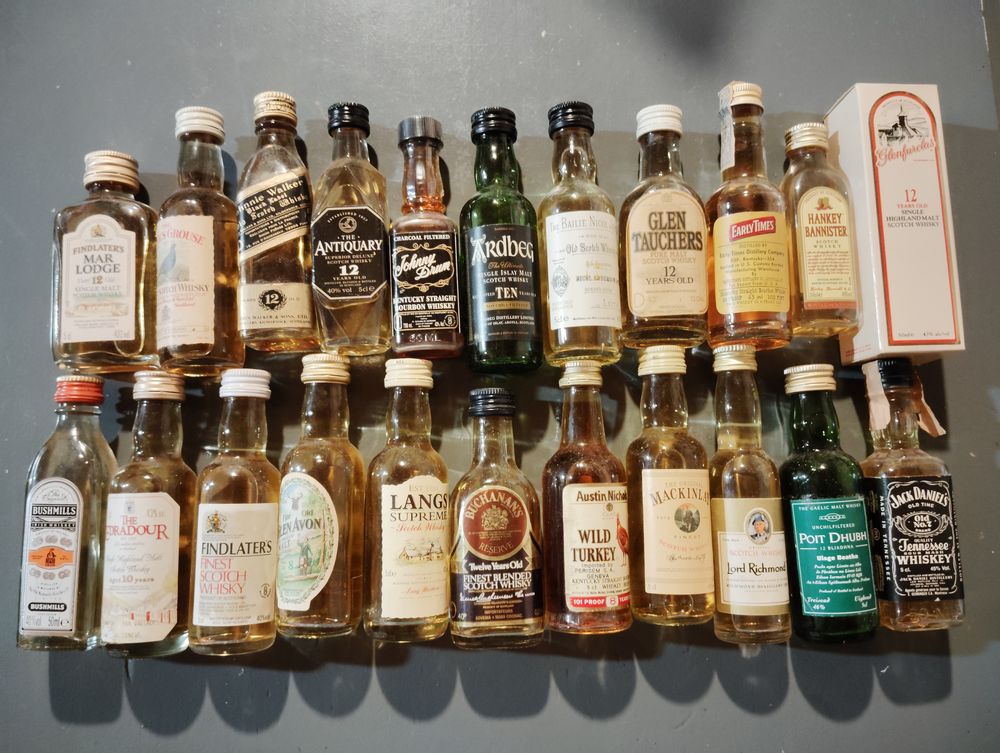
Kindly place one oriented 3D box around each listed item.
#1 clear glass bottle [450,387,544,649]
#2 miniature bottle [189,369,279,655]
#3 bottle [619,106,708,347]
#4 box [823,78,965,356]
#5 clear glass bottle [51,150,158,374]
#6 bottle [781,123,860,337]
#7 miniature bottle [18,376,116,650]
[{"bbox_3d":[-0.002,0.059,0.347,0.038,0.030,0.106,-1,82,-1],"label":"clear glass bottle"},{"bbox_3d":[-0.111,0.056,0.345,0.033,0.033,0.116,3,82,-15],"label":"miniature bottle"},{"bbox_3d":[0.073,-0.068,0.366,0.037,0.029,0.107,0,82,-1],"label":"bottle"},{"bbox_3d":[0.175,-0.067,0.364,0.036,0.035,0.119,-1,82,-1],"label":"box"},{"bbox_3d":[-0.172,-0.050,0.358,0.044,0.027,0.097,-4,81,-2],"label":"clear glass bottle"},{"bbox_3d":[0.141,-0.067,0.368,0.033,0.032,0.094,0,81,-2],"label":"bottle"},{"bbox_3d":[-0.182,0.056,0.345,0.030,0.030,0.111,-1,82,-1],"label":"miniature bottle"}]

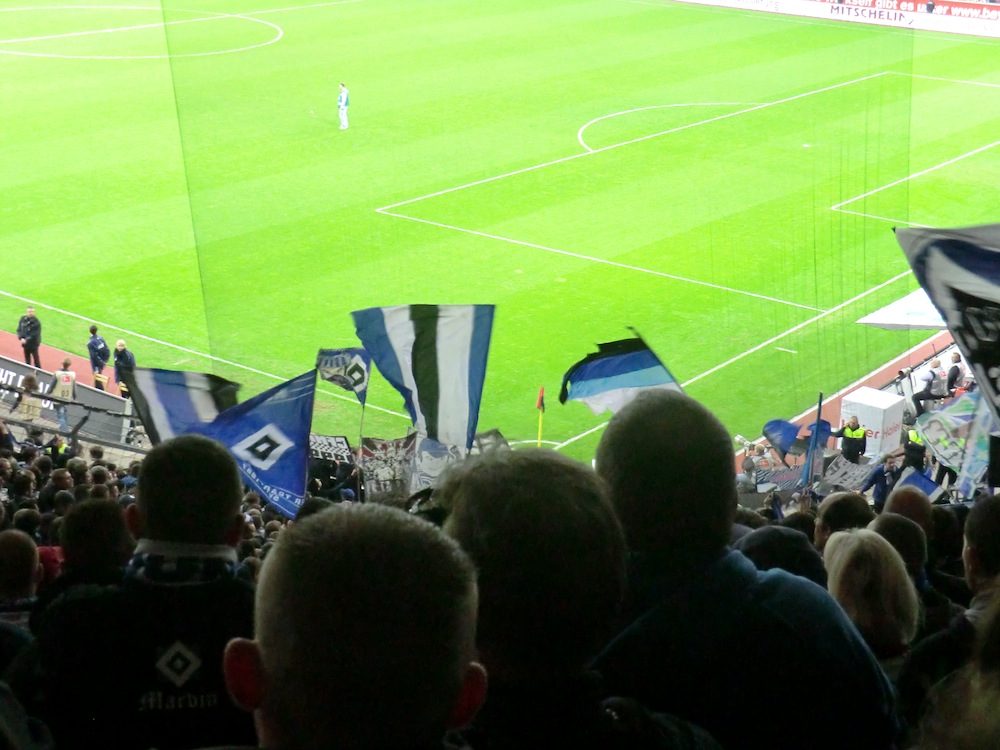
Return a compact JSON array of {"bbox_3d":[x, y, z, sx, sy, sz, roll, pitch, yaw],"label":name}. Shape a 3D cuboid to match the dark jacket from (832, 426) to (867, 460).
[{"bbox_3d":[6.971,1.352,31.600,0.660,0.750,0.360,8,21,17],"label":"dark jacket"}]

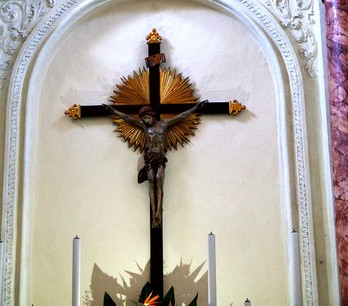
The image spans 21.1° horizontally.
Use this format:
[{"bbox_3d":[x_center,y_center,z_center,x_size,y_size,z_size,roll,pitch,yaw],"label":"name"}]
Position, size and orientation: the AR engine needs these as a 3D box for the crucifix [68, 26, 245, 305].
[{"bbox_3d":[-0.131,0.032,6.442,1.284,1.997,0.220,-2,-17,2],"label":"crucifix"}]

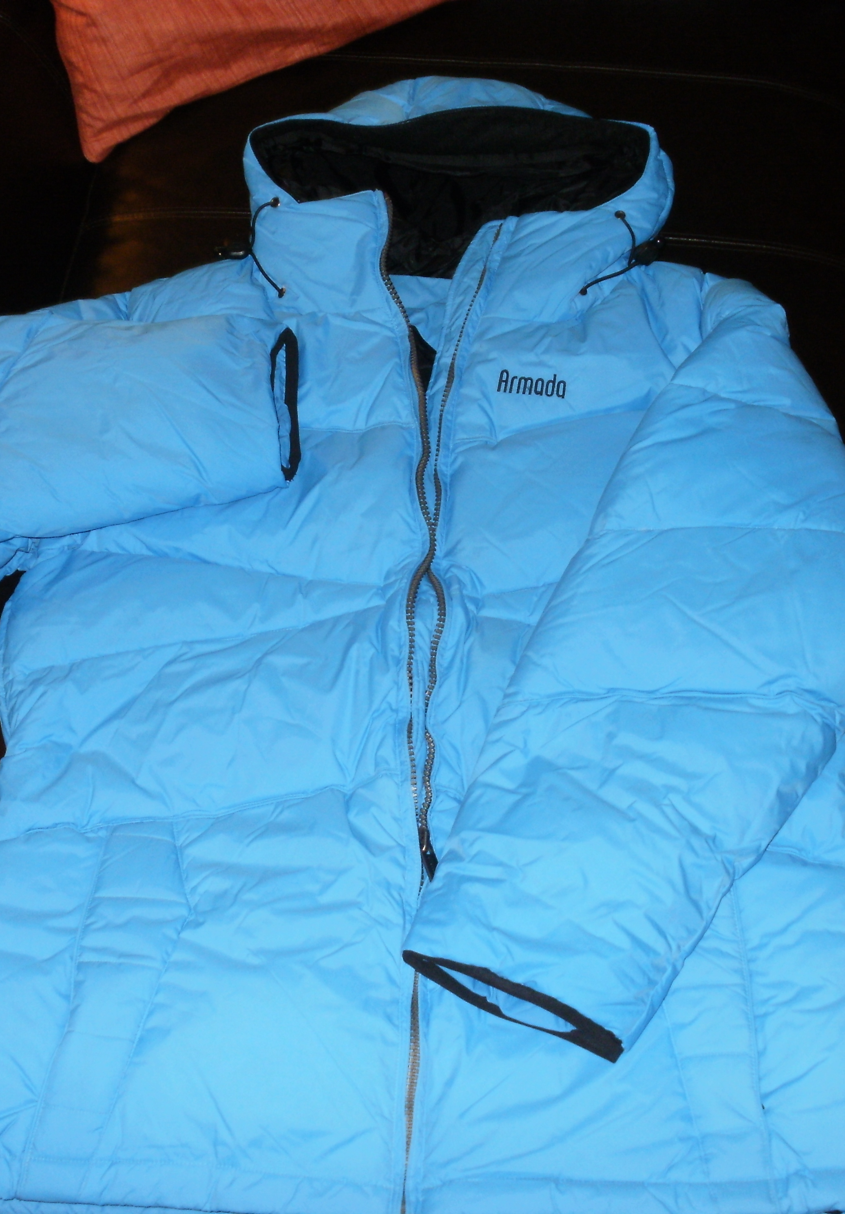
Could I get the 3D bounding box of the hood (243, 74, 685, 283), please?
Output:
[{"bbox_3d":[0.029,-0.353,1.392,0.345,0.150,0.220,2,59,2],"label":"hood"}]

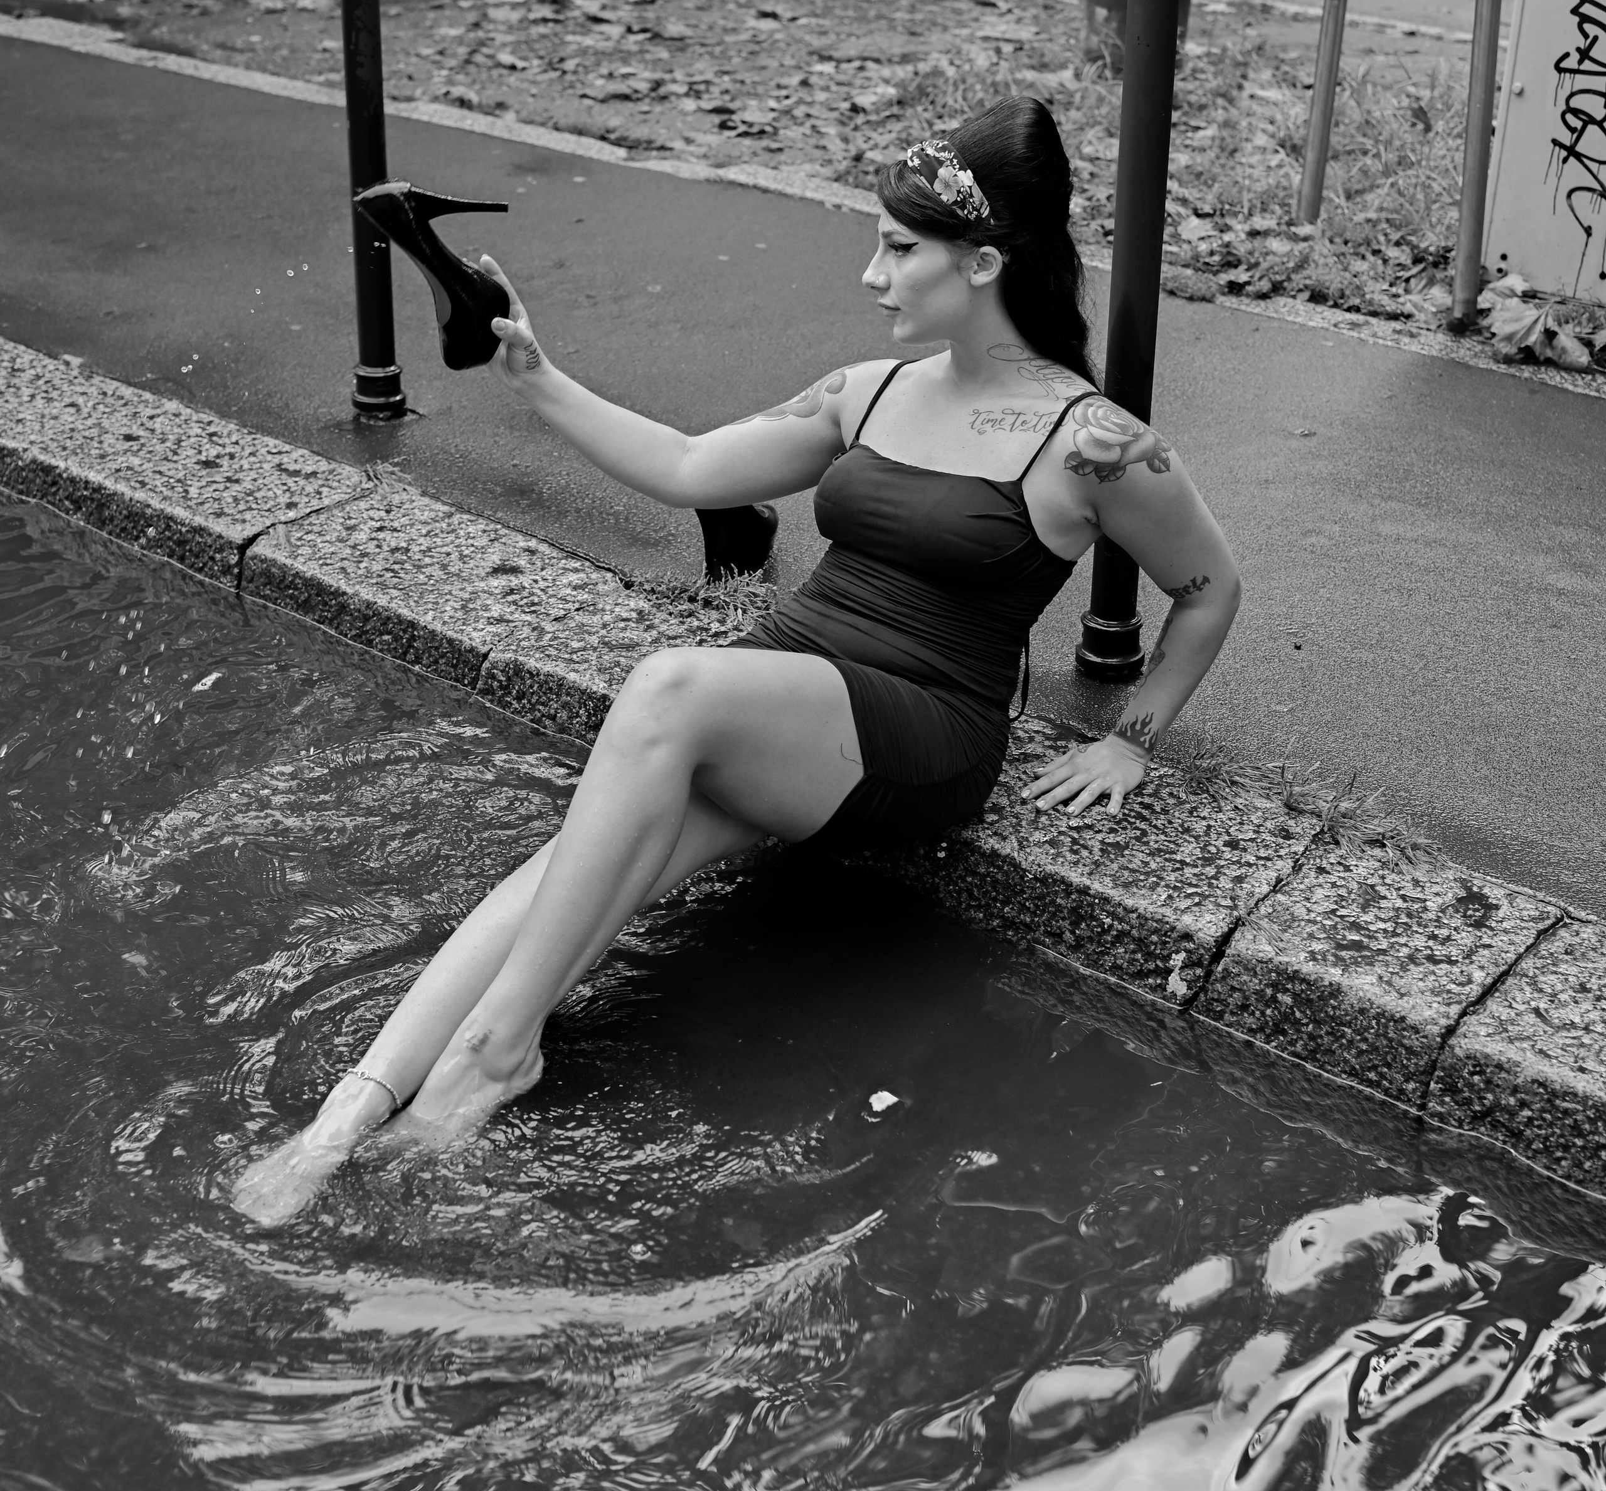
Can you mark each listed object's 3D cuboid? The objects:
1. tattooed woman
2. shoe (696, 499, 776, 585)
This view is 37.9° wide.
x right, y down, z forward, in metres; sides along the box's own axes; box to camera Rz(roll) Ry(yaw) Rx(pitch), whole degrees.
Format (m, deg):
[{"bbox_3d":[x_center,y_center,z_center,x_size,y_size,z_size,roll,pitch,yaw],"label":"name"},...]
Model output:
[{"bbox_3d":[-0.099,-0.133,2.499,0.620,0.970,1.150,21,33,36],"label":"tattooed woman"},{"bbox_3d":[-0.109,-0.352,3.476,0.085,0.165,0.205,-9,28,-18],"label":"shoe"}]

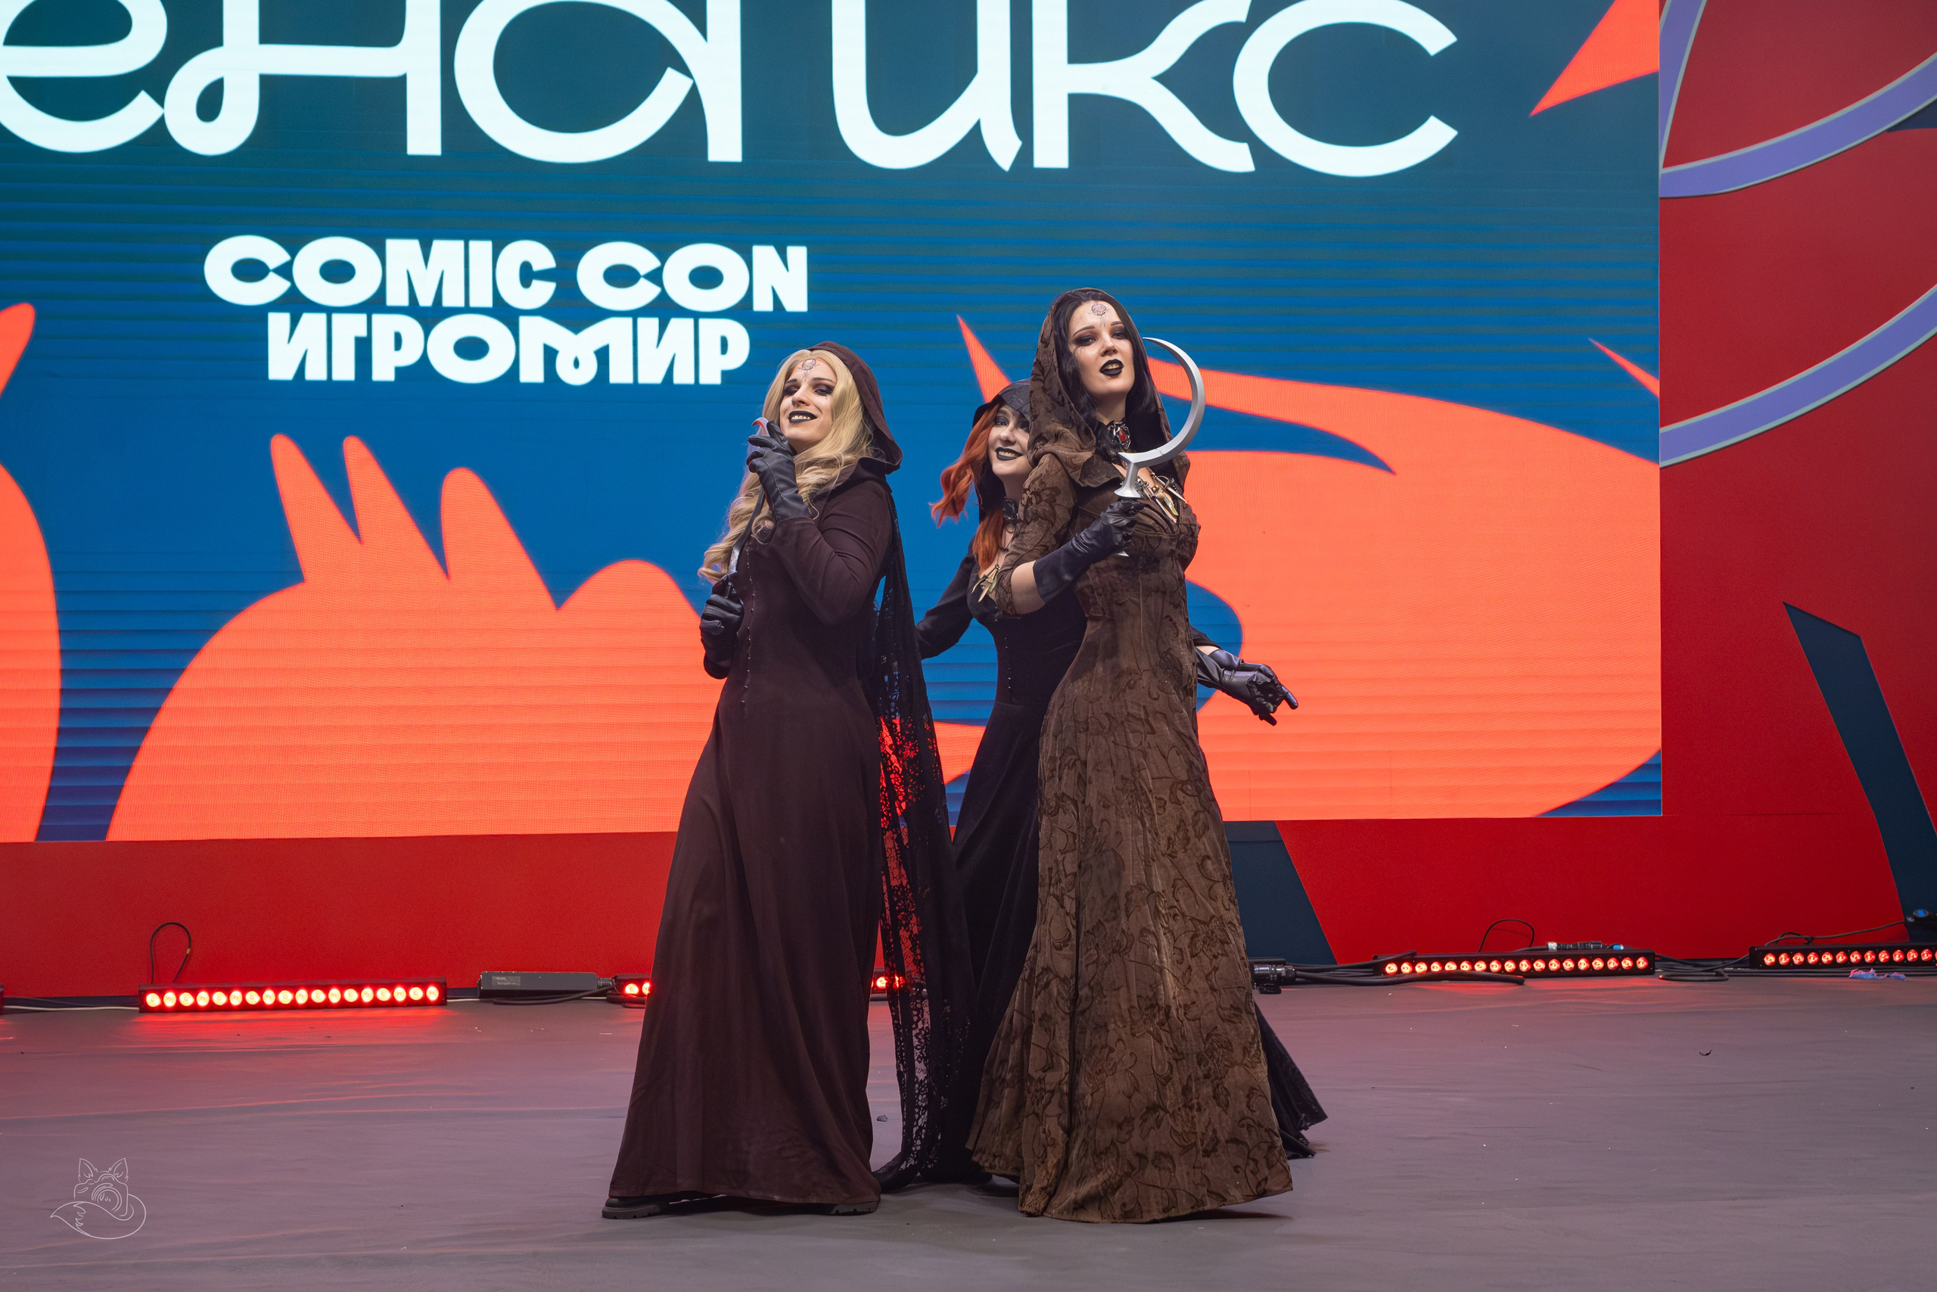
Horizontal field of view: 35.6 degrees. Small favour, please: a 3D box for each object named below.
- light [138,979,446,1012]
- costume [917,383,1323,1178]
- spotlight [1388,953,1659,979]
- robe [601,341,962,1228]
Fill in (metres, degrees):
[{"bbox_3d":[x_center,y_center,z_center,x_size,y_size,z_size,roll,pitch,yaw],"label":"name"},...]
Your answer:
[{"bbox_3d":[-2.174,1.125,9.700,0.960,0.080,0.090,0,0,-9],"label":"light"},{"bbox_3d":[0.324,0.288,6.550,0.820,1.690,0.780,0,0,-35],"label":"costume"},{"bbox_3d":[1.868,1.090,10.300,0.960,0.080,0.090,0,0,-9],"label":"spotlight"},{"bbox_3d":[-0.366,0.260,6.120,0.750,1.740,0.600,0,0,-34],"label":"robe"}]

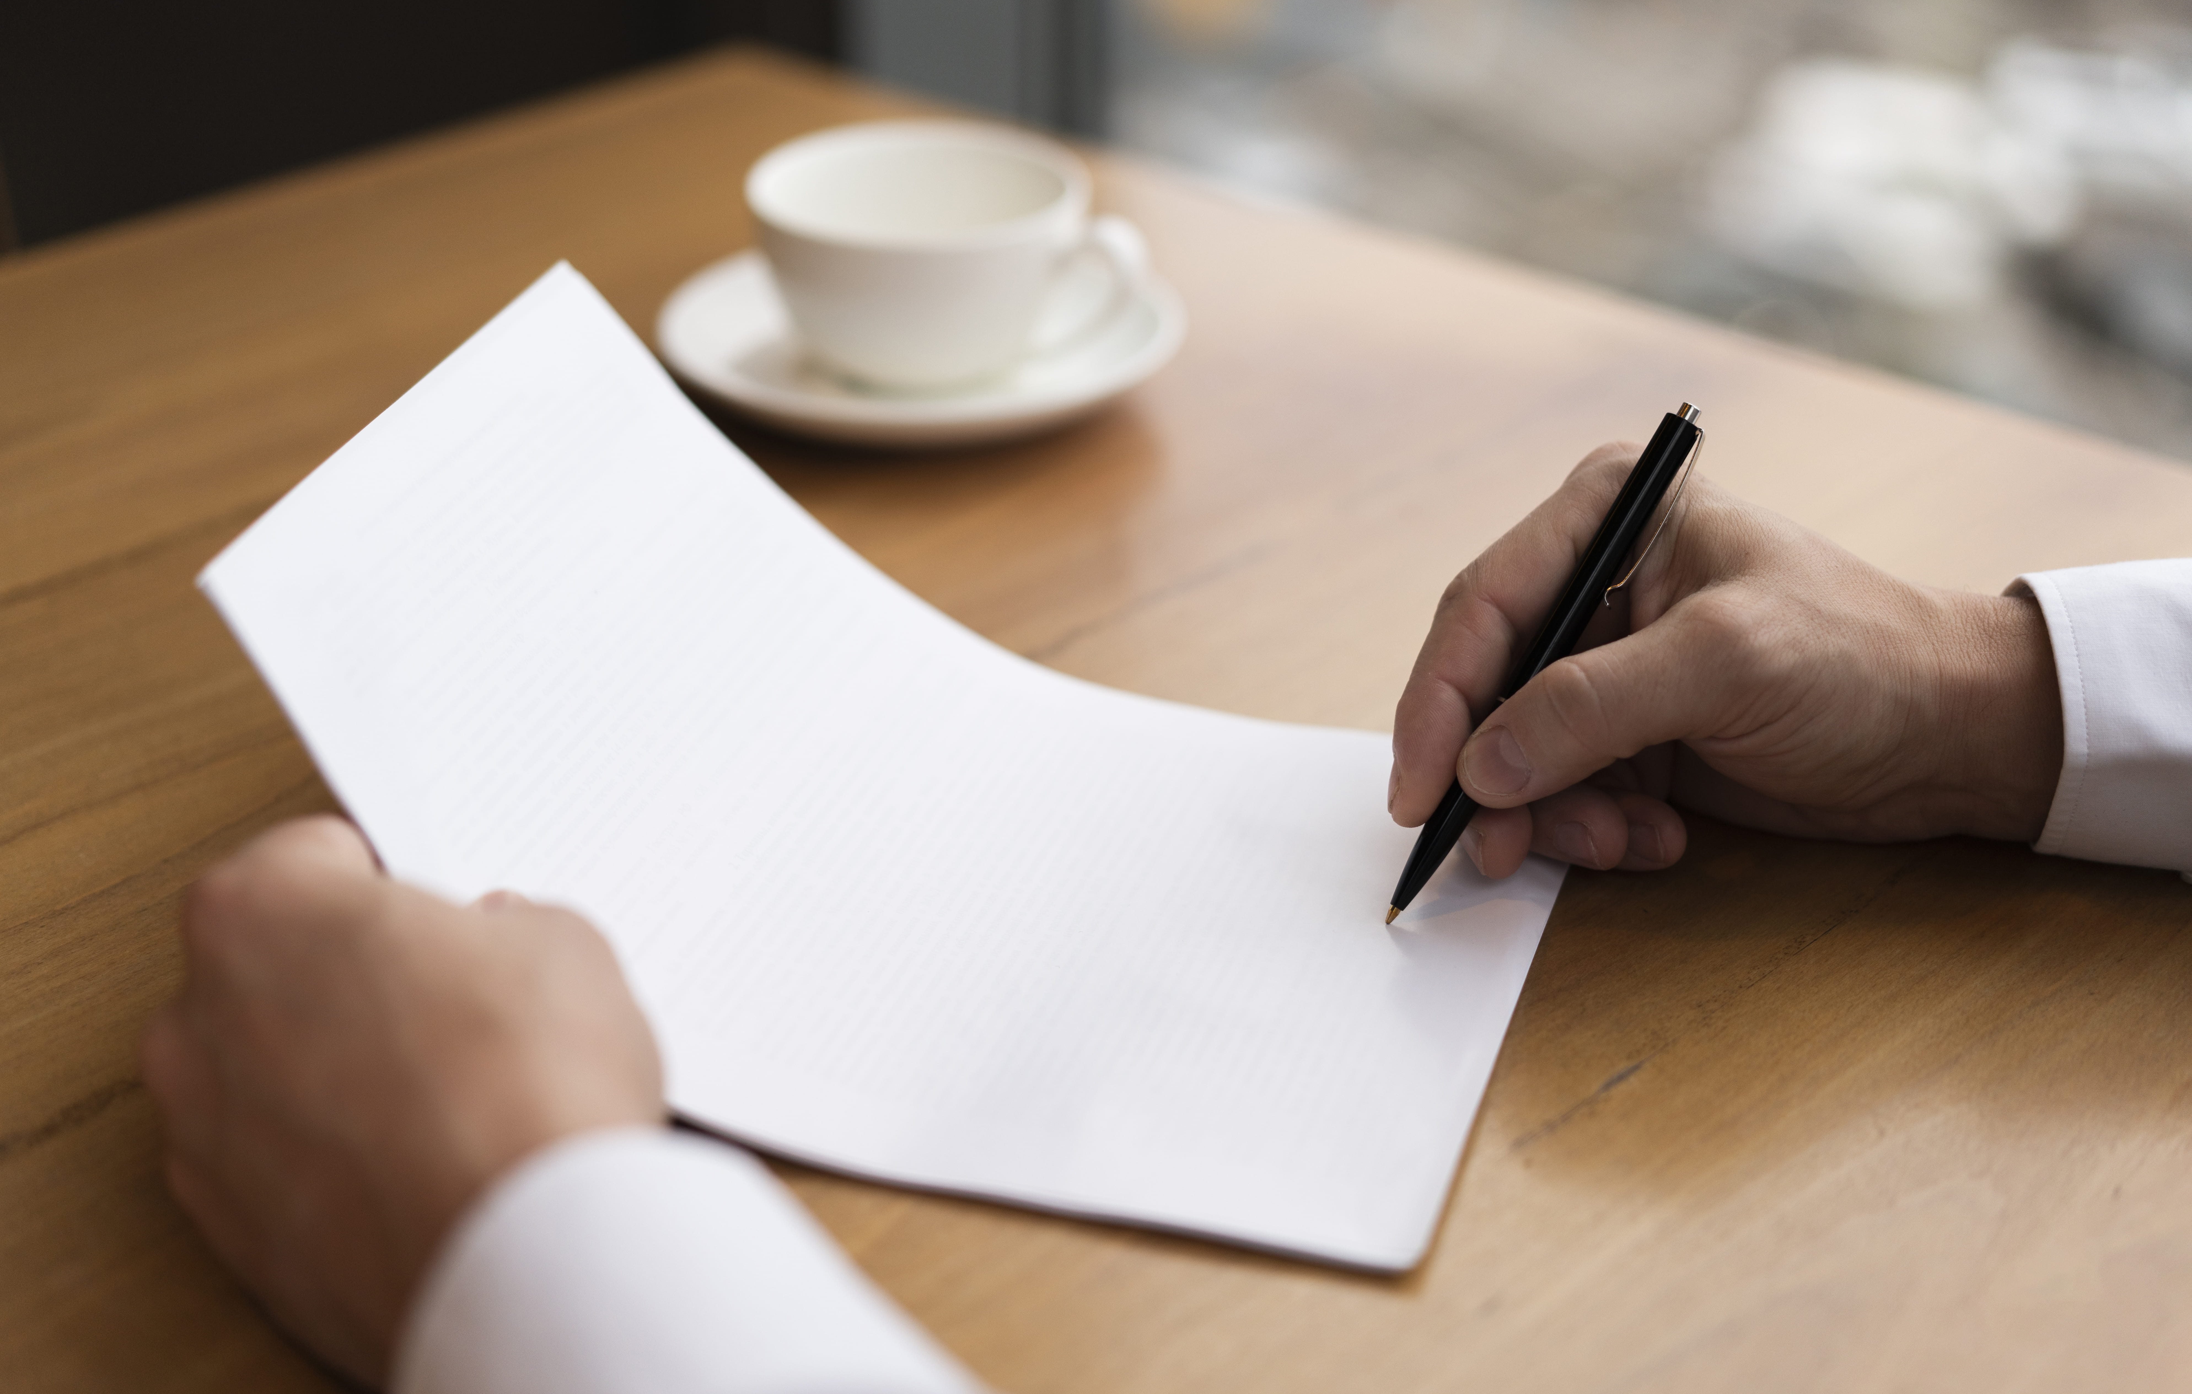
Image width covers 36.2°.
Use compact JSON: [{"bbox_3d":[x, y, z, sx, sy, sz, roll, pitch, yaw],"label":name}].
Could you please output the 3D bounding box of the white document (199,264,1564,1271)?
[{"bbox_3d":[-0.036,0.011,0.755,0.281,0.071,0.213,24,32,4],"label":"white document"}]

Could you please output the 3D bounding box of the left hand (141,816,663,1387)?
[{"bbox_3d":[-0.138,0.071,0.643,0.102,0.078,0.130,-13,32,-23],"label":"left hand"}]

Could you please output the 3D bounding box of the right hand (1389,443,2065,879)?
[{"bbox_3d":[0.148,-0.007,0.784,0.165,0.083,0.090,-6,30,-11],"label":"right hand"}]

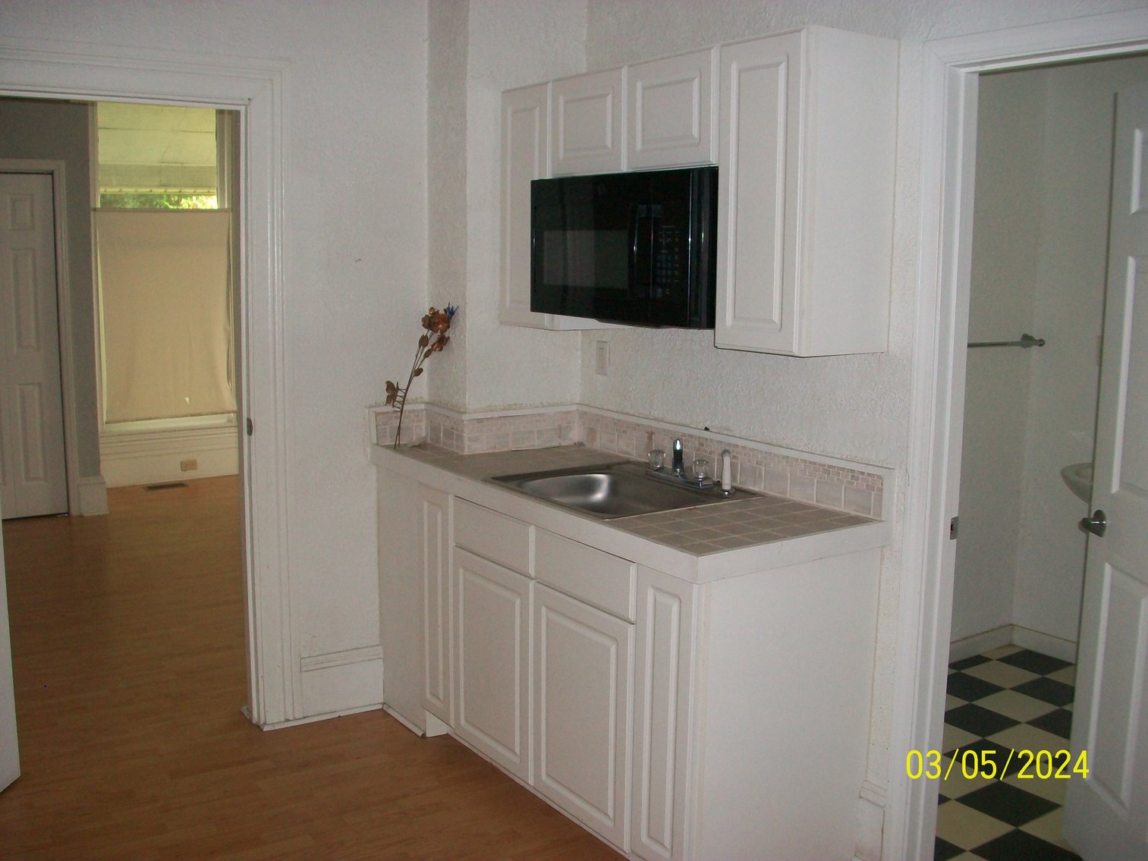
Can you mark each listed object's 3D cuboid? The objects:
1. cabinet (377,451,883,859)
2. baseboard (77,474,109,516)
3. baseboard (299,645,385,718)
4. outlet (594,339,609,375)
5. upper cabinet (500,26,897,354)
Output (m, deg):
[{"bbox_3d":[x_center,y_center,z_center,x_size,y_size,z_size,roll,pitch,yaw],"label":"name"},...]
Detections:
[{"bbox_3d":[0.043,0.642,3.485,0.619,0.894,1.712,-5,11,-34],"label":"cabinet"},{"bbox_3d":[-2.958,0.402,6.944,0.165,0.247,0.030,-5,11,-34],"label":"baseboard"},{"bbox_3d":[-0.813,0.891,3.970,0.300,0.230,0.025,-5,11,-34],"label":"baseboard"},{"bbox_3d":[0.092,-0.244,3.839,0.012,0.116,0.073,-5,11,-34],"label":"outlet"},{"bbox_3d":[0.275,-0.645,3.237,0.320,0.761,1.365,-5,11,-34],"label":"upper cabinet"}]

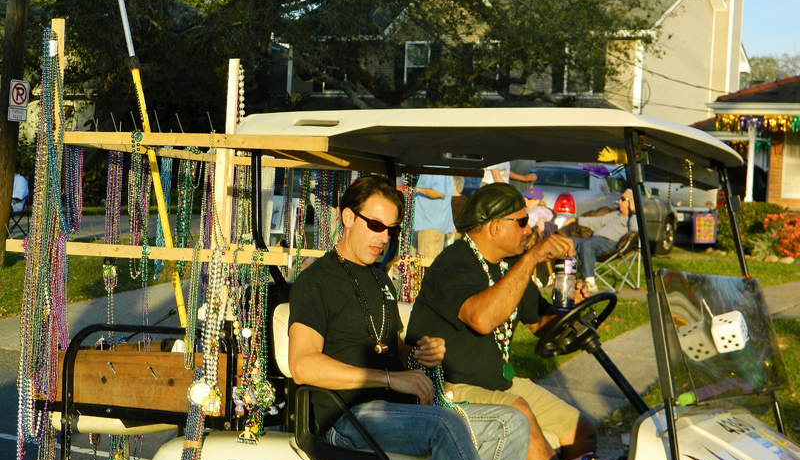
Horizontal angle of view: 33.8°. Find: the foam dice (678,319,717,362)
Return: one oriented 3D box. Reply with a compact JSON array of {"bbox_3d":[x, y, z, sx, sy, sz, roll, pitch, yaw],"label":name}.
[{"bbox_3d":[0.864,0.323,3.820,0.077,0.077,0.077,-26,26,33],"label":"foam dice"}]

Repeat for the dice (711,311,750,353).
[{"bbox_3d":[0.941,0.290,3.760,0.077,0.077,0.077,-12,32,26],"label":"dice"}]

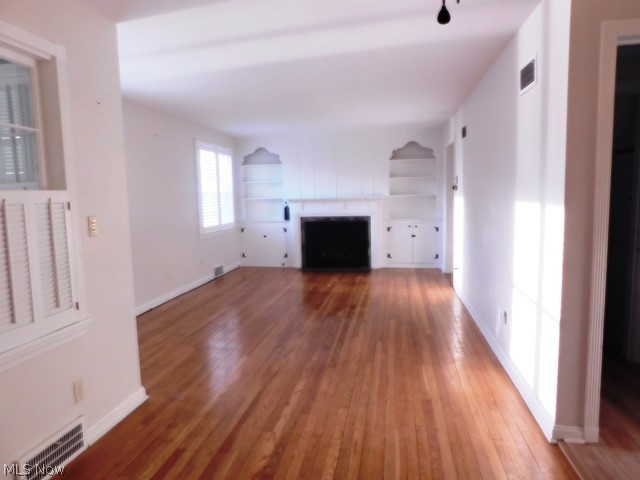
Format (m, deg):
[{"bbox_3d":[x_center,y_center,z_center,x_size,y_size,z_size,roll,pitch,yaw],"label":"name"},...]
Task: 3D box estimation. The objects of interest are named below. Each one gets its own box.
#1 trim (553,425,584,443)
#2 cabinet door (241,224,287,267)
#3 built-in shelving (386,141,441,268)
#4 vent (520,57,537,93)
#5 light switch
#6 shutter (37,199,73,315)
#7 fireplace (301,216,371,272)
[{"bbox_3d":[1.343,1.050,2.300,0.165,0.102,0.022,0,6,10],"label":"trim"},{"bbox_3d":[-1.083,0.106,8.186,0.910,0.800,0.040,0,6,10],"label":"cabinet door"},{"bbox_3d":[1.694,-0.628,7.731,0.960,2.280,0.300,0,6,10],"label":"built-in shelving"},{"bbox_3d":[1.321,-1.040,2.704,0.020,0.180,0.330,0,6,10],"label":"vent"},{"bbox_3d":[-1.292,-0.076,2.432,0.015,0.116,0.073,0,6,10],"label":"light switch"},{"bbox_3d":[-1.343,0.099,2.168,0.030,0.650,0.215,0,6,10],"label":"shutter"},{"bbox_3d":[0.321,0.044,7.856,1.270,0.980,0.380,0,6,10],"label":"fireplace"}]

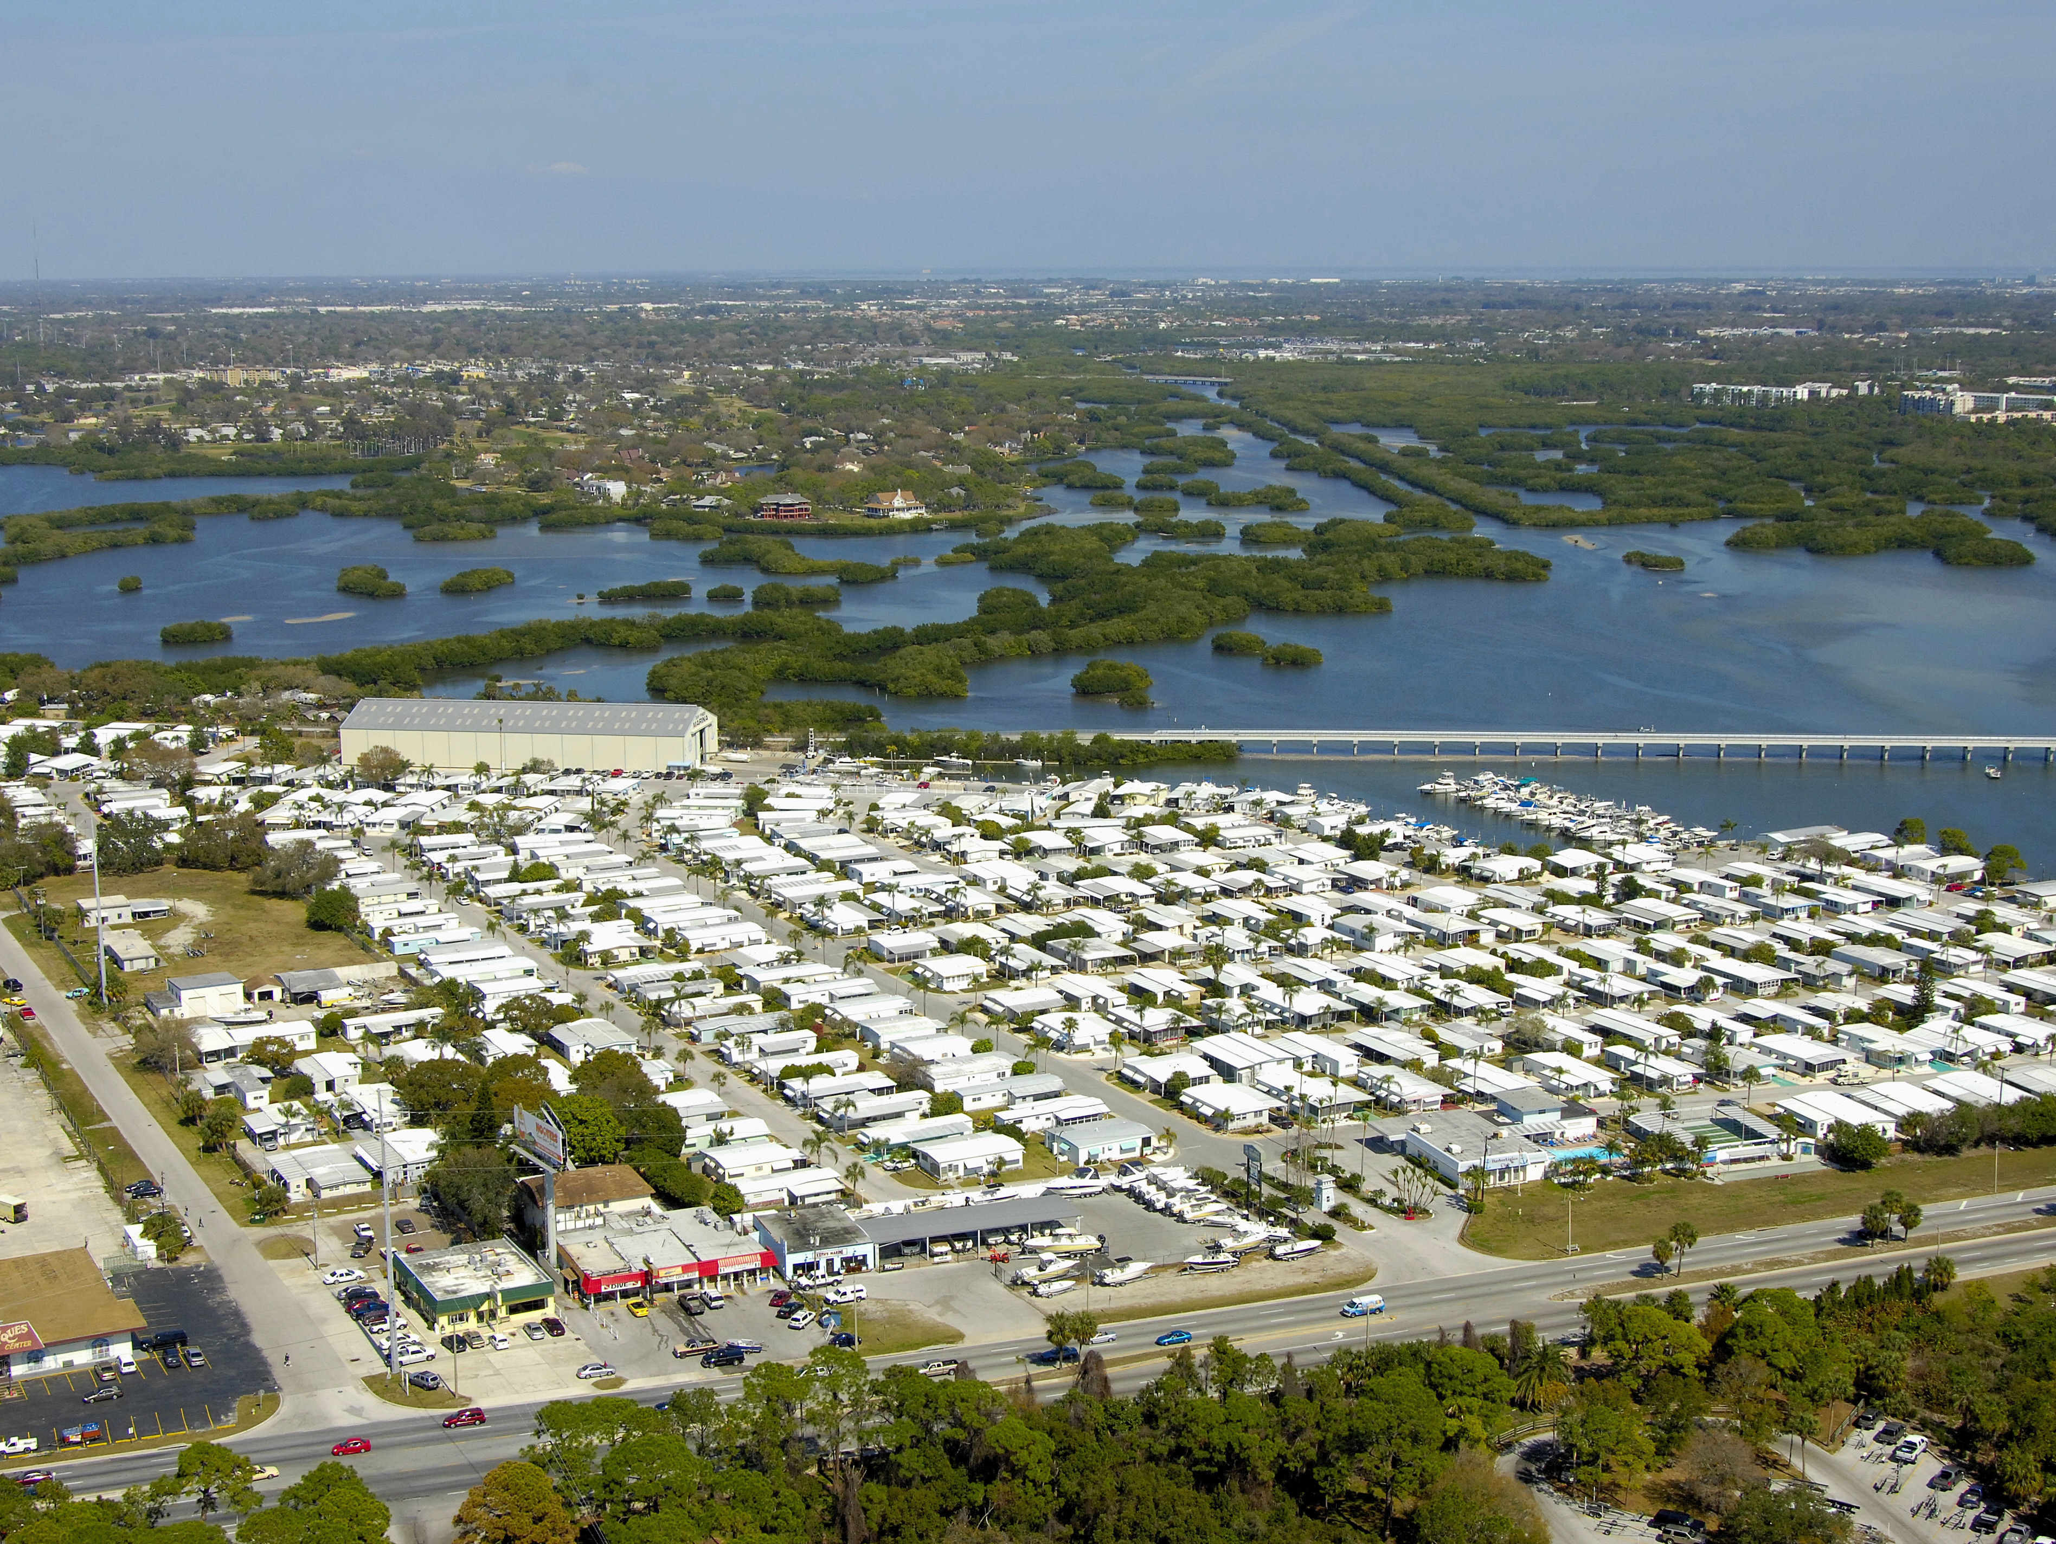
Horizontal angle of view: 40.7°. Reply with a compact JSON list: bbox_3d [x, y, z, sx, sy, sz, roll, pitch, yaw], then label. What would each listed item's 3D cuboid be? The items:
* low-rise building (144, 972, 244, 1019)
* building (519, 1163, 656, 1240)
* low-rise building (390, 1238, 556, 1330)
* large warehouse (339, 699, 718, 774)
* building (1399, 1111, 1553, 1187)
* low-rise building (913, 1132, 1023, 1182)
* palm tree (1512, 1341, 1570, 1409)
[{"bbox_3d":[-150.260,40.490,500.600,14.720,5.180,9.620,-7,12,-31],"label":"low-rise building"},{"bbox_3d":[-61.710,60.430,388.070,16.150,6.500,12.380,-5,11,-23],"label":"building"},{"bbox_3d":[-72.230,66.610,361.120,15.170,4.320,19.560,-6,12,-28],"label":"low-rise building"},{"bbox_3d":[-134.050,-10.980,748.850,95.060,15.300,31.420,2,11,9],"label":"large warehouse"},{"bbox_3d":[65.700,56.460,413.310,14.530,4.060,20.890,-4,11,-20],"label":"building"},{"bbox_3d":[-9.110,57.160,413.030,13.900,3.370,9.880,-6,12,-28],"label":"low-rise building"},{"bbox_3d":[60.100,71.080,324.200,7.000,8.000,7.000,0,11,0],"label":"palm tree"}]

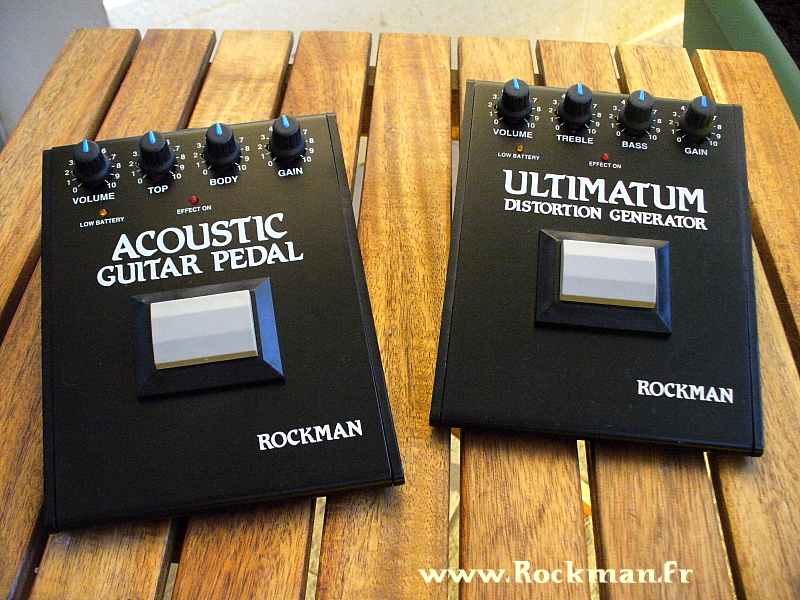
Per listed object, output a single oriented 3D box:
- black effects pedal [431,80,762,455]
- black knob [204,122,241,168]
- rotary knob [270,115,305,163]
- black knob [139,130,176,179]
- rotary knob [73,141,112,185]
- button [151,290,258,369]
[{"bbox_3d":[0.092,-0.024,0.387,0.138,0.071,0.165,5,48,4],"label":"black effects pedal"},{"bbox_3d":[-0.081,-0.071,0.387,0.017,0.016,0.017,-8,67,-8],"label":"black knob"},{"bbox_3d":[-0.052,-0.075,0.391,0.017,0.016,0.017,-8,67,-8],"label":"rotary knob"},{"bbox_3d":[-0.110,-0.067,0.383,0.017,0.016,0.017,-8,67,-8],"label":"black knob"},{"bbox_3d":[-0.138,-0.062,0.380,0.017,0.016,0.017,-8,67,-8],"label":"rotary knob"},{"bbox_3d":[-0.079,0.012,0.346,0.040,0.008,0.027,-8,67,-8],"label":"button"}]

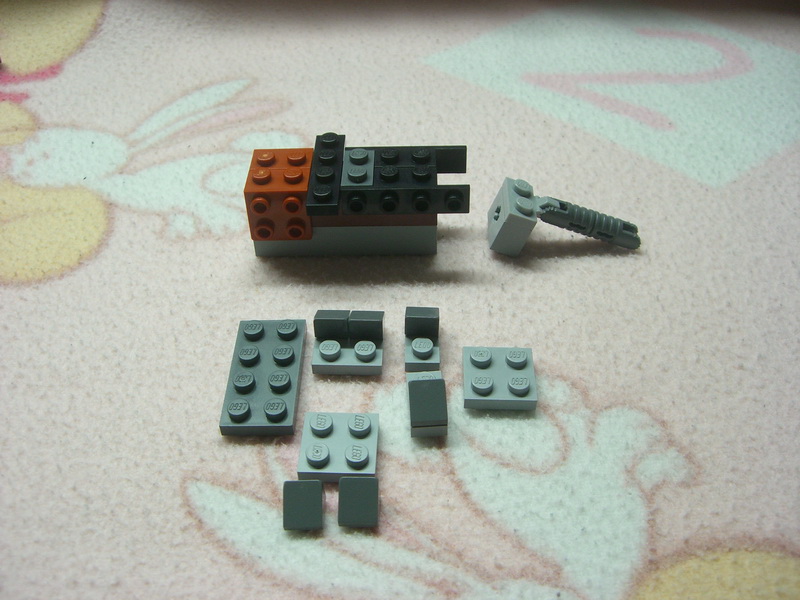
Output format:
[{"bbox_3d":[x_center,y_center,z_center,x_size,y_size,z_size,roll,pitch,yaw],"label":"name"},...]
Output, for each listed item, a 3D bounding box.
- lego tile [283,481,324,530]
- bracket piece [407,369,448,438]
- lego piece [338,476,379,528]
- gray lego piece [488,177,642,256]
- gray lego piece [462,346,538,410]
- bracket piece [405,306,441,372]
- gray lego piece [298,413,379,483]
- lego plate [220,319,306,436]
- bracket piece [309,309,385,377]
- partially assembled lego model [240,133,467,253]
[{"bbox_3d":[-0.019,0.041,0.175,0.008,0.006,0.008,-1,44,0],"label":"lego tile"},{"bbox_3d":[0.006,0.021,0.194,0.008,0.009,0.016,-3,44,-2],"label":"bracket piece"},{"bbox_3d":[-0.008,0.040,0.175,0.008,0.006,0.008,1,44,2],"label":"lego piece"},{"bbox_3d":[0.044,-0.021,0.236,0.039,0.016,0.016,6,44,-3],"label":"gray lego piece"},{"bbox_3d":[0.023,0.017,0.200,0.016,0.005,0.016,1,44,2],"label":"gray lego piece"},{"bbox_3d":[0.005,0.008,0.207,0.008,0.009,0.016,0,44,1],"label":"bracket piece"},{"bbox_3d":[-0.013,0.031,0.187,0.016,0.005,0.016,1,44,2],"label":"gray lego piece"},{"bbox_3d":[-0.031,0.017,0.202,0.016,0.005,0.032,0,44,1],"label":"lego plate"},{"bbox_3d":[-0.012,0.008,0.207,0.016,0.009,0.016,1,44,2],"label":"bracket piece"},{"bbox_3d":[-0.010,-0.026,0.232,0.056,0.024,0.032,-1,44,0],"label":"partially assembled lego model"}]

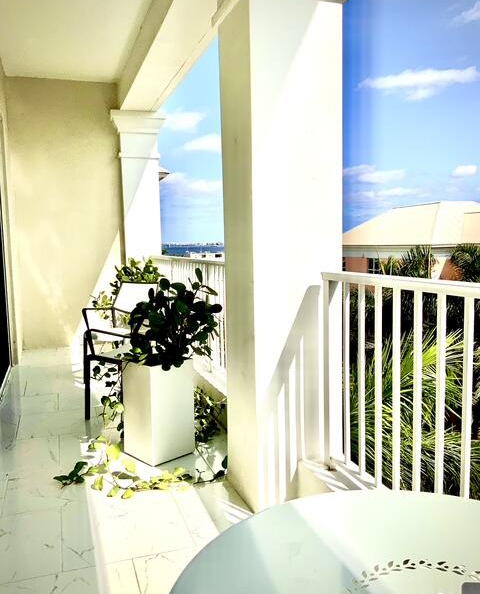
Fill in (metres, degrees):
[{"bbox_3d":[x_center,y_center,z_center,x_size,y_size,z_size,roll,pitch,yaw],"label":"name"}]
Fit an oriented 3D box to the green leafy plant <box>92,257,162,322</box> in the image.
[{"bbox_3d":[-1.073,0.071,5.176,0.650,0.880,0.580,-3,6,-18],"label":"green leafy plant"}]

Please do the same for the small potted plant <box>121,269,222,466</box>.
[{"bbox_3d":[-0.399,0.374,3.106,0.470,1.055,0.470,5,8,44],"label":"small potted plant"}]

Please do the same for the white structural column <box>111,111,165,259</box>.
[{"bbox_3d":[-1.233,-0.811,6.630,0.624,2.744,0.528,-3,6,-18],"label":"white structural column"}]

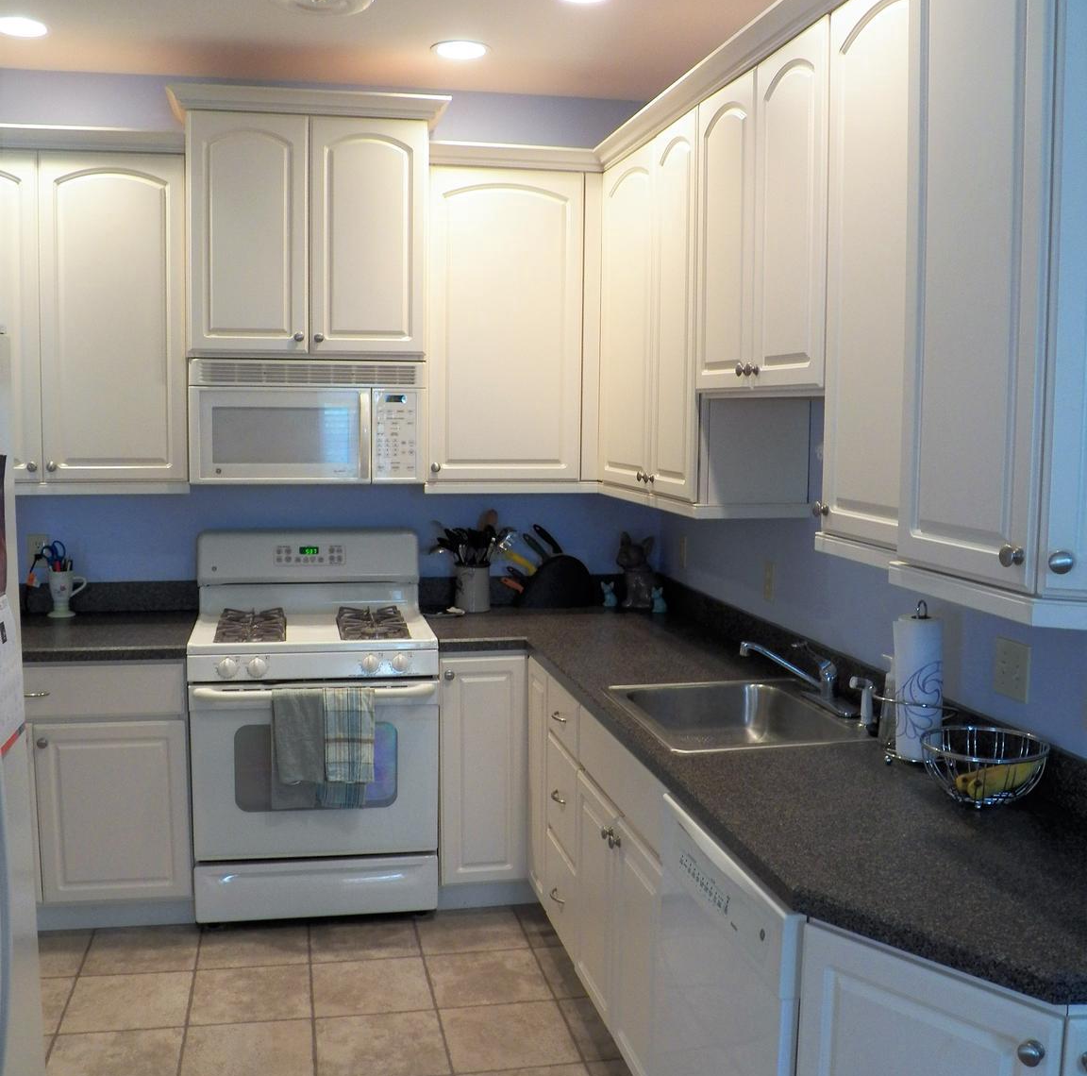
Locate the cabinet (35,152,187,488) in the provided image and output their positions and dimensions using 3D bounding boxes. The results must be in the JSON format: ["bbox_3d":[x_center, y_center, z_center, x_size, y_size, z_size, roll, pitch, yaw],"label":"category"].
[{"bbox_3d":[-1.369,-0.705,3.780,0.455,1.030,0.330,-1,6,-12],"label":"cabinet"}]

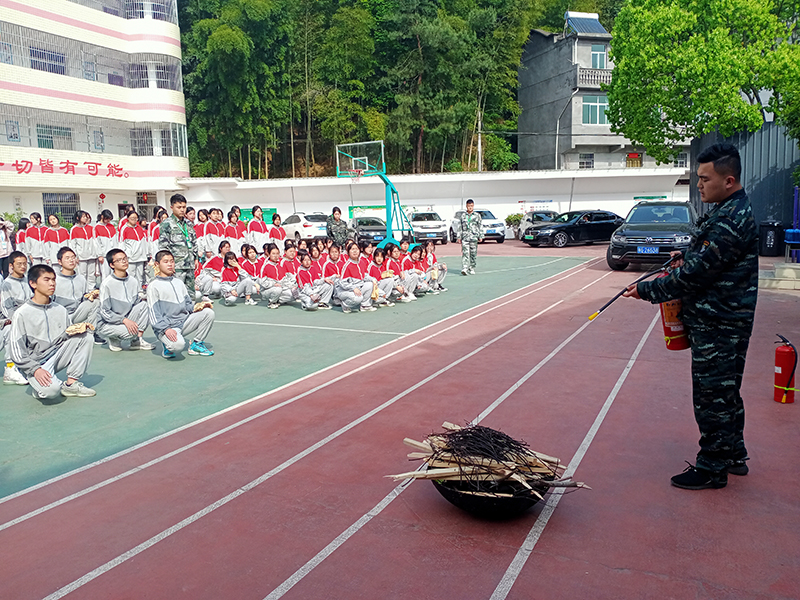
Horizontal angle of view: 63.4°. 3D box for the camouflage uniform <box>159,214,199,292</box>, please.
[{"bbox_3d":[-2.689,-0.321,8.001,0.340,1.430,0.520,6,10,42],"label":"camouflage uniform"}]

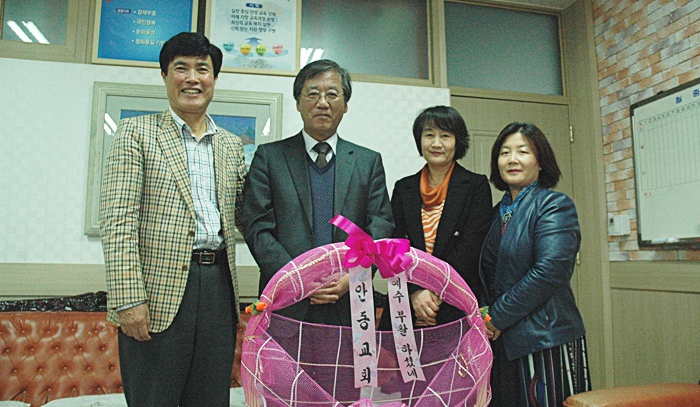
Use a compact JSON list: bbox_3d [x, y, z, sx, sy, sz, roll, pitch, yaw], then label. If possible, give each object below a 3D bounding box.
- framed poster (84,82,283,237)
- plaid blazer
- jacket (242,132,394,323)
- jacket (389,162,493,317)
[{"bbox_3d":[-0.918,-0.246,2.991,1.053,0.861,0.040,2,-7,-12],"label":"framed poster"},{"bbox_3d":[-0.545,0.047,1.697,0.520,0.730,0.320,5,-8,-32],"label":"plaid blazer"},{"bbox_3d":[-0.108,0.091,1.792,0.530,0.710,0.340,1,-7,-7],"label":"jacket"},{"bbox_3d":[0.339,0.141,1.978,0.440,0.610,0.300,-2,-7,14],"label":"jacket"}]

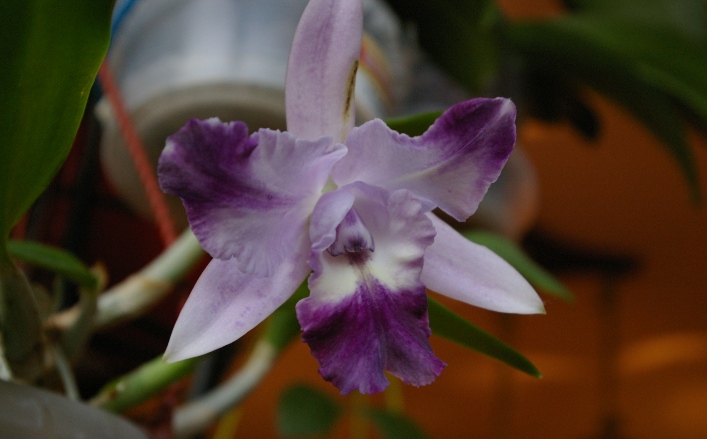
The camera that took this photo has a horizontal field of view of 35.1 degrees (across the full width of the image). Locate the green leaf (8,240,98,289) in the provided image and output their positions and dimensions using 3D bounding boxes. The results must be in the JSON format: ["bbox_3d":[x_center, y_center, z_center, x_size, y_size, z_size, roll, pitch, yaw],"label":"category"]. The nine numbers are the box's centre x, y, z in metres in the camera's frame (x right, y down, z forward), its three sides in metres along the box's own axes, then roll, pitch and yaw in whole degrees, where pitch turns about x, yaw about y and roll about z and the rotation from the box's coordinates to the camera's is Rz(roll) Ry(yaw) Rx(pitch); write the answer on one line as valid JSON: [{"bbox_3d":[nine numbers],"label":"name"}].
[{"bbox_3d":[-0.112,0.016,0.415,0.035,0.008,0.011,18,0,0],"label":"green leaf"}]

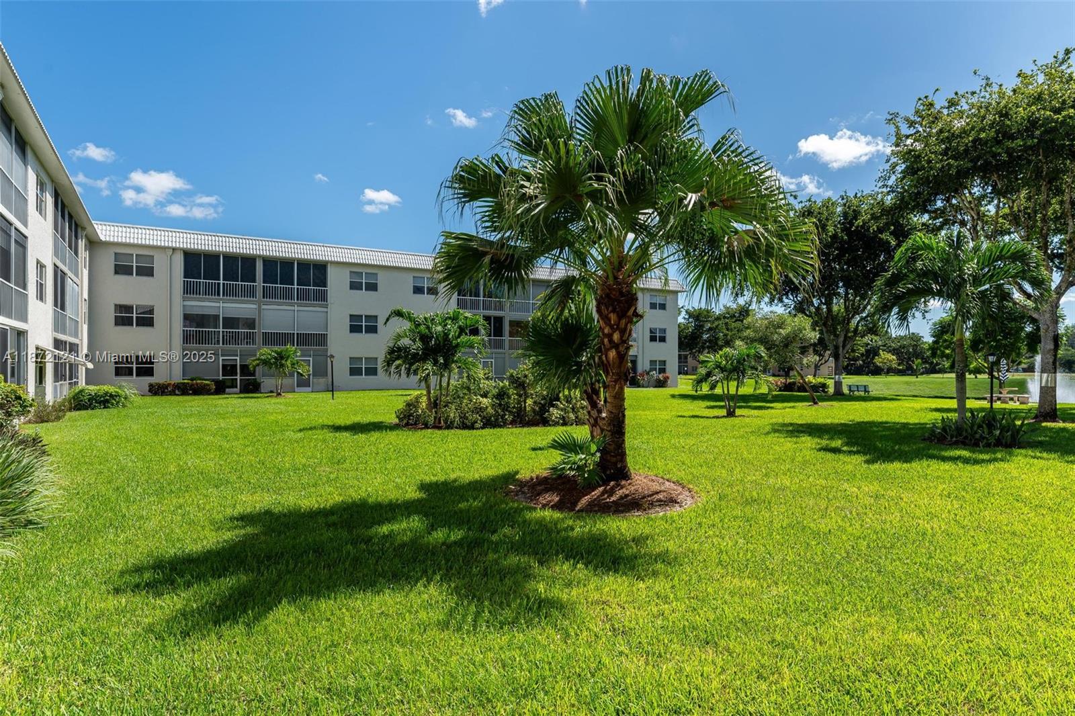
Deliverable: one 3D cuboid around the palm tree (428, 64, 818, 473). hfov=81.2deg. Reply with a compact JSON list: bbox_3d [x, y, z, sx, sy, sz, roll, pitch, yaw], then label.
[{"bbox_3d":[1.070,-1.030,7.700,4.500,5.000,4.300,0,-1,0],"label":"palm tree"}]

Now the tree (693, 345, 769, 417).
[{"bbox_3d":[6.350,0.740,20.400,2.500,2.360,2.400,0,-1,0],"label":"tree"}]

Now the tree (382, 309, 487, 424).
[{"bbox_3d":[-2.660,0.240,16.300,2.700,3.100,2.600,0,-1,0],"label":"tree"}]

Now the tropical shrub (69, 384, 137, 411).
[{"bbox_3d":[-16.300,1.480,23.500,2.100,0.980,2.600,0,-1,-31],"label":"tropical shrub"}]

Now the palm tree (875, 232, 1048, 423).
[{"bbox_3d":[9.250,-0.500,13.650,3.400,4.400,3.300,0,-1,0],"label":"palm tree"}]

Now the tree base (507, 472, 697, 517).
[{"bbox_3d":[0.800,1.560,7.730,2.320,0.260,2.250,0,-1,0],"label":"tree base"}]

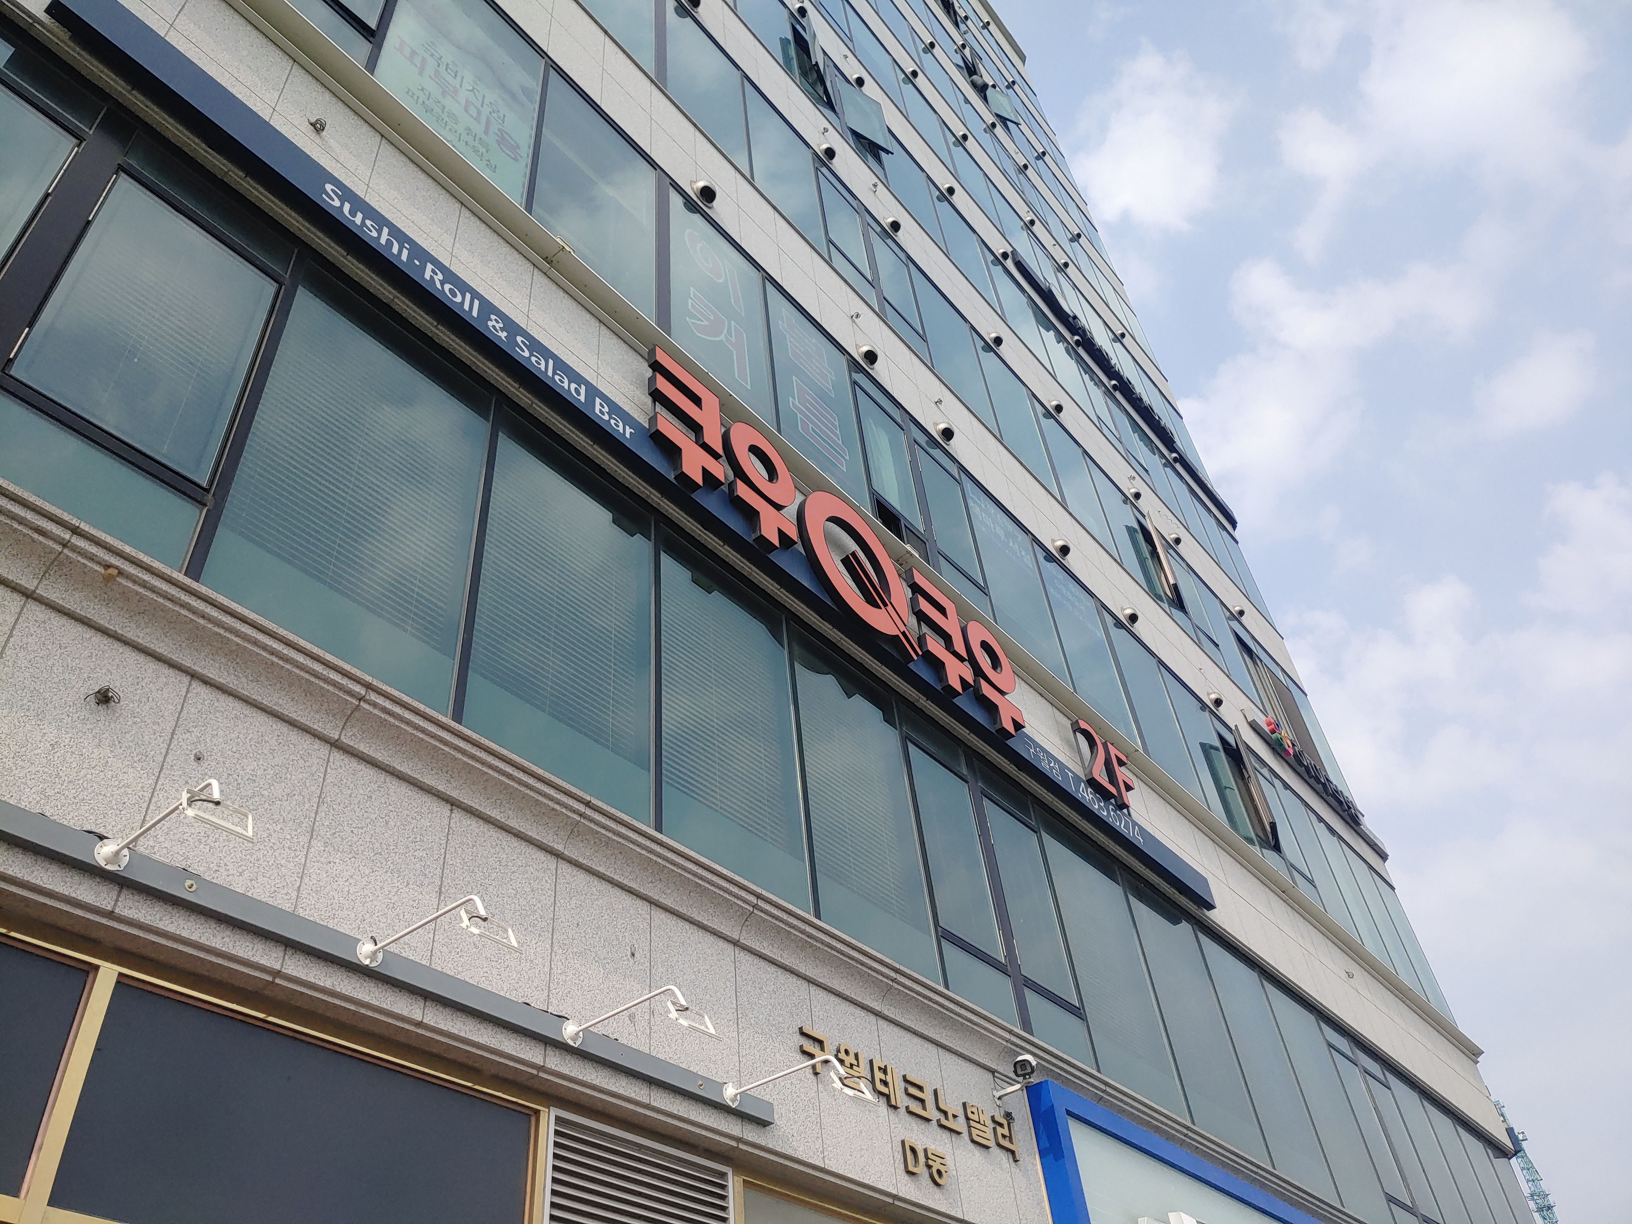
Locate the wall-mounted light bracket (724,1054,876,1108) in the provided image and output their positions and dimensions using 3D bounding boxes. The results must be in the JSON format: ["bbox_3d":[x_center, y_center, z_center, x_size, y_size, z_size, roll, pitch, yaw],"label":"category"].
[{"bbox_3d":[-0.088,1.807,4.664,0.610,0.273,0.289,-33,-50,25],"label":"wall-mounted light bracket"}]

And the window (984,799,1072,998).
[{"bbox_3d":[1.435,1.937,8.294,0.100,1.328,0.664,-33,-50,25],"label":"window"}]

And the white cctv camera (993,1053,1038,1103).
[{"bbox_3d":[1.146,2.643,6.968,0.270,0.230,0.230,-23,-45,17],"label":"white cctv camera"}]

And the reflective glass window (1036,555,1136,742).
[{"bbox_3d":[2.732,0.339,12.446,0.100,1.995,1.210,-33,-50,25],"label":"reflective glass window"}]

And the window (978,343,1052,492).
[{"bbox_3d":[2.524,-2.532,15.707,0.100,2.223,1.179,-32,-49,26],"label":"window"}]

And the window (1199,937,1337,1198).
[{"bbox_3d":[3.818,3.829,10.404,0.100,1.992,1.228,-33,-50,25],"label":"window"}]

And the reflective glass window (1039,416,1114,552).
[{"bbox_3d":[3.405,-1.692,16.092,0.100,2.093,1.177,-33,-50,25],"label":"reflective glass window"}]

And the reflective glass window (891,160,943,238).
[{"bbox_3d":[1.343,-6.119,17.642,0.100,2.239,1.292,-32,-49,26],"label":"reflective glass window"}]

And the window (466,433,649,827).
[{"bbox_3d":[-1.160,-0.002,5.850,0.100,1.942,1.046,-33,-50,25],"label":"window"}]

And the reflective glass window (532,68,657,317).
[{"bbox_3d":[-1.603,-3.106,9.064,0.100,2.124,1.127,-32,-49,26],"label":"reflective glass window"}]

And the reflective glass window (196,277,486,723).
[{"bbox_3d":[-2.010,-0.573,5.507,0.100,2.014,1.129,-32,-49,26],"label":"reflective glass window"}]

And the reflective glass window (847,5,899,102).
[{"bbox_3d":[0.957,-9.275,20.496,0.100,2.302,1.278,-32,-49,26],"label":"reflective glass window"}]

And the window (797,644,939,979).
[{"bbox_3d":[0.270,1.181,7.567,0.100,2.014,1.123,-32,-49,26],"label":"window"}]

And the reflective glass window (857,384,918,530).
[{"bbox_3d":[0.700,-1.508,11.849,0.100,1.562,0.761,-32,-49,25],"label":"reflective glass window"}]

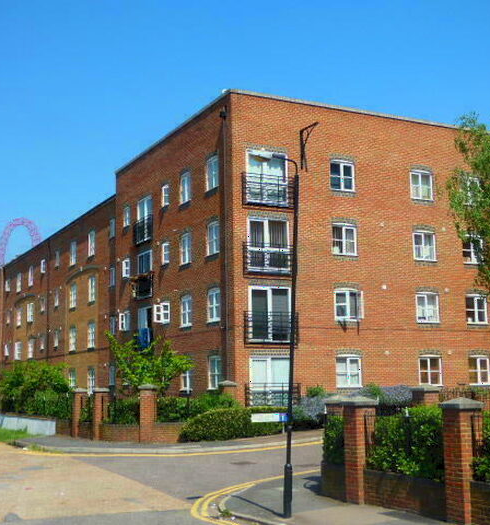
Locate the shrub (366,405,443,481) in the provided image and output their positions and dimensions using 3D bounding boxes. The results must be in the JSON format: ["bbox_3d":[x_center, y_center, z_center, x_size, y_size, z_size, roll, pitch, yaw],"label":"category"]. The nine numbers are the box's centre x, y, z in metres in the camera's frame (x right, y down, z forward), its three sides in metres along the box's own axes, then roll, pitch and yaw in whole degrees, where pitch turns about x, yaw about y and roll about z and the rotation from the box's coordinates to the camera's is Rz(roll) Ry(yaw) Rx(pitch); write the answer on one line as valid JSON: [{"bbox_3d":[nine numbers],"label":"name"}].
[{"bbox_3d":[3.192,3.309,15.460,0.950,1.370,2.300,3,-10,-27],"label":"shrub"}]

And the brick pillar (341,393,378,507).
[{"bbox_3d":[2.196,3.561,16.535,0.500,1.980,0.500,3,-10,-27],"label":"brick pillar"}]

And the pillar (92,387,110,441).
[{"bbox_3d":[-5.545,5.820,33.457,0.530,2.000,0.530,3,-9,-27],"label":"pillar"}]

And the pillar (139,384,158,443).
[{"bbox_3d":[-3.989,6.273,36.131,0.600,2.360,0.600,-5,-9,25],"label":"pillar"}]

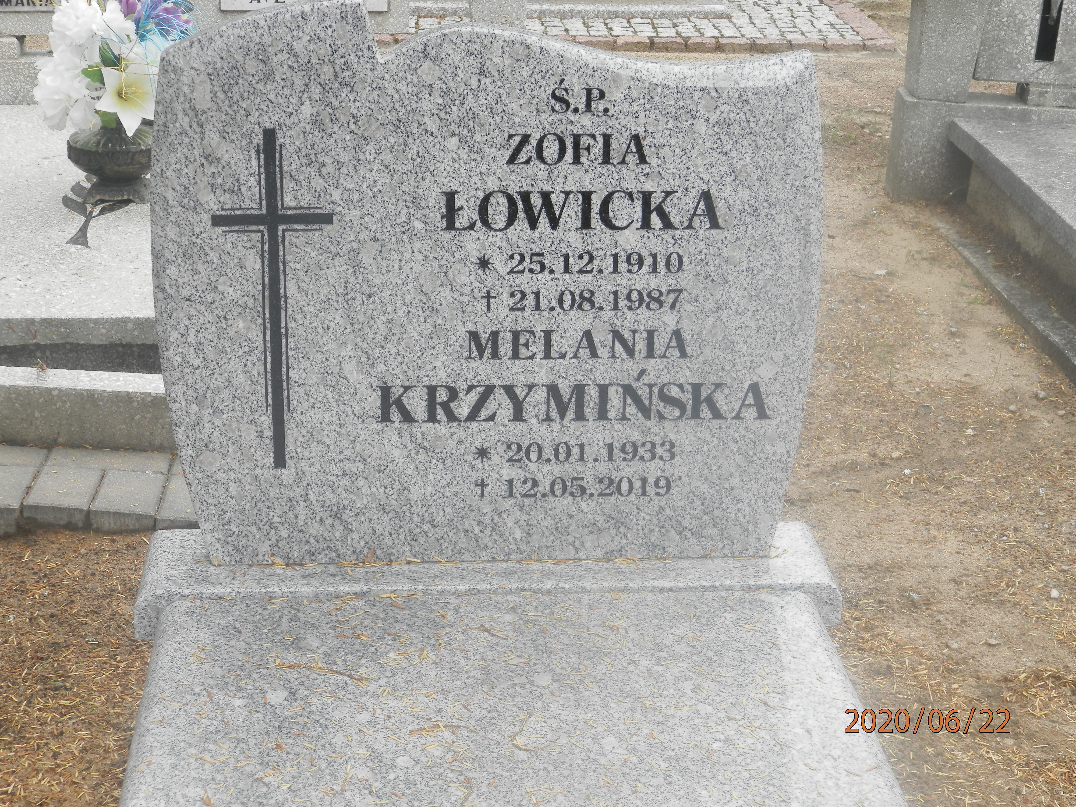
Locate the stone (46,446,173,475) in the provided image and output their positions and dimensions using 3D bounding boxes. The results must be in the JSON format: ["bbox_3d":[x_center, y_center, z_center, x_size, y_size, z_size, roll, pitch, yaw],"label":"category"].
[{"bbox_3d":[-0.704,0.122,3.469,0.200,0.060,0.100,2,18,-5],"label":"stone"}]

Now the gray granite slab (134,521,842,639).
[{"bbox_3d":[-0.072,0.249,3.037,0.980,0.071,0.245,-1,18,-4],"label":"gray granite slab"}]

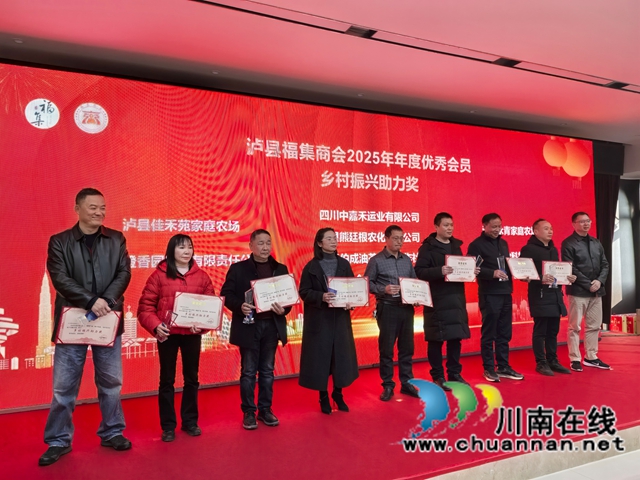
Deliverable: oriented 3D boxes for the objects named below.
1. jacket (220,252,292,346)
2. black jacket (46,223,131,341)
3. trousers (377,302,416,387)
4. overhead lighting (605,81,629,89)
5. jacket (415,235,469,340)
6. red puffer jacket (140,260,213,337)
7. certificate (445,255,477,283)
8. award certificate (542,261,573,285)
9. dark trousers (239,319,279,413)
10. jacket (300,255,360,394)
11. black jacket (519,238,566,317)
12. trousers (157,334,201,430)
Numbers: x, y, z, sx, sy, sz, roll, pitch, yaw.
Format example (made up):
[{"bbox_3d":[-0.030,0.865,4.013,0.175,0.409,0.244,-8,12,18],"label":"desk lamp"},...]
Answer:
[{"bbox_3d":[-0.522,0.479,4.052,0.577,0.720,0.364,0,-2,-25],"label":"jacket"},{"bbox_3d":[-1.612,0.274,3.498,0.532,0.786,0.364,0,-2,-27],"label":"black jacket"},{"bbox_3d":[0.718,0.990,4.801,0.385,0.799,0.273,0,-2,-22],"label":"trousers"},{"bbox_3d":[3.319,-1.741,5.566,0.270,0.050,0.120,0,-2,-26],"label":"overhead lighting"},{"bbox_3d":[1.246,0.468,5.127,0.619,1.085,0.405,0,-2,-22],"label":"jacket"},{"bbox_3d":[-1.077,0.417,3.765,0.552,0.522,0.385,0,-2,-24],"label":"red puffer jacket"},{"bbox_3d":[1.374,0.285,4.848,0.355,0.250,0.012,1,-4,-22],"label":"certificate"},{"bbox_3d":[2.586,0.364,5.434,0.355,0.250,0.012,0,-2,-13],"label":"award certificate"},{"bbox_3d":[-0.503,0.986,4.120,0.360,0.860,0.270,0,-3,-18],"label":"dark trousers"},{"bbox_3d":[0.068,0.707,4.406,0.550,1.120,0.385,0,-2,-23],"label":"jacket"},{"bbox_3d":[2.594,0.425,5.825,0.562,0.926,0.385,0,-2,-20],"label":"black jacket"},{"bbox_3d":[-1.078,1.023,3.802,0.334,0.759,0.263,0,-2,-22],"label":"trousers"}]

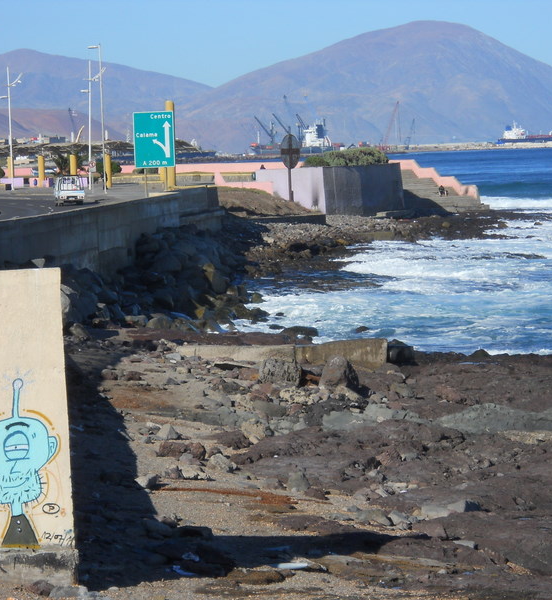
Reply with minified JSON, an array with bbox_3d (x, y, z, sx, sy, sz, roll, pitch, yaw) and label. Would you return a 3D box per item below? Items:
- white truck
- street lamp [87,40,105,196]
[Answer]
[{"bbox_3d":[-14.021,-7.384,209.850,1.700,2.070,4.800,-2,3,-8],"label":"white truck"},{"bbox_3d":[-14.423,-14.550,249.639,1.200,12.050,0.350,-2,3,-8],"label":"street lamp"}]

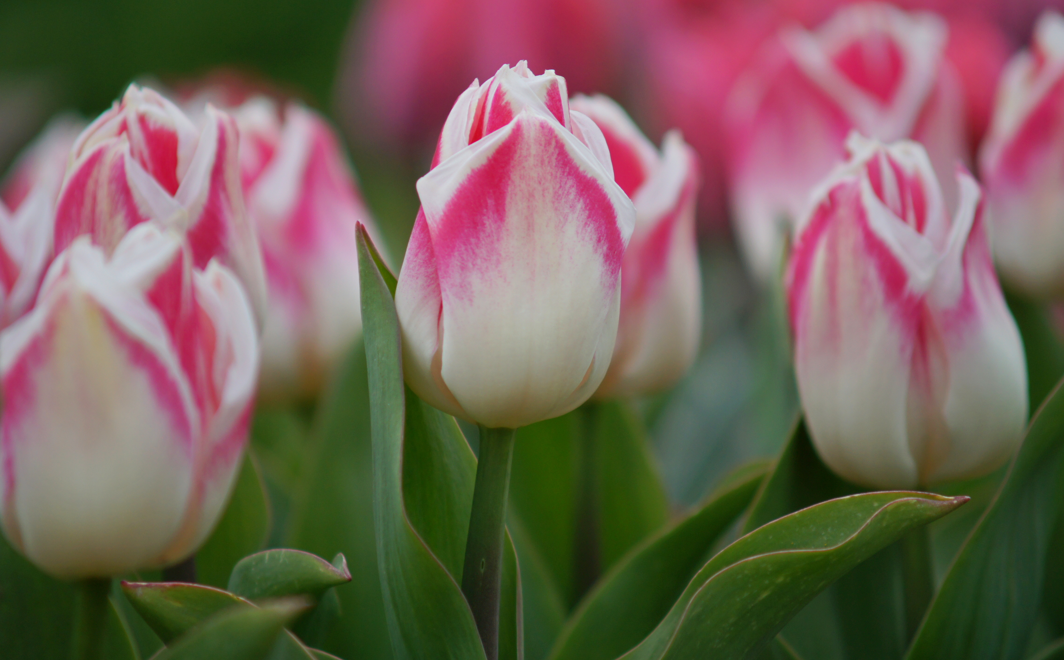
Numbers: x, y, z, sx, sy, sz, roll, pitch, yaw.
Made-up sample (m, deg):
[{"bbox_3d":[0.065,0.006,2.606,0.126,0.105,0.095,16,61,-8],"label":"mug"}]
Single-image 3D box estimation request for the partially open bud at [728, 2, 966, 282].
[{"bbox_3d":[0.064,-0.034,1.870,0.047,0.061,0.046,0,7,0],"label":"partially open bud"}]

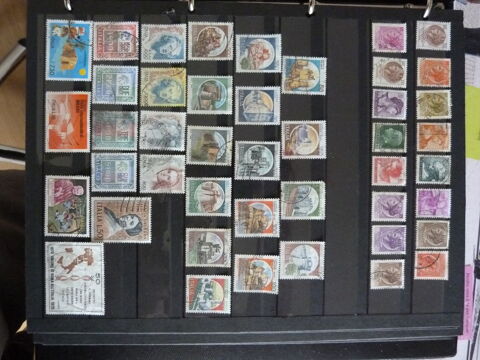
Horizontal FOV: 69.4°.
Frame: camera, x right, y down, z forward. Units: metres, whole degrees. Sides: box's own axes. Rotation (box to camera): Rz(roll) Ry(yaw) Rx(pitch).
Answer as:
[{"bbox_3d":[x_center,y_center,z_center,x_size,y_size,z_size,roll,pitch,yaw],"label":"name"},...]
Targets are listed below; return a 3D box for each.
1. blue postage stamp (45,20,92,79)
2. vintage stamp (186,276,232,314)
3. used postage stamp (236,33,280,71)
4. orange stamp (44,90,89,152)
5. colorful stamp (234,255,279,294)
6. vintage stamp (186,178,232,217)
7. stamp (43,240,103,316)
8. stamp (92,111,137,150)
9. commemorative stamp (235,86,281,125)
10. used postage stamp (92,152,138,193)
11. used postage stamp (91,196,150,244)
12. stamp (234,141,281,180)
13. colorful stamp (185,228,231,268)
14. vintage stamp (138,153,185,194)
[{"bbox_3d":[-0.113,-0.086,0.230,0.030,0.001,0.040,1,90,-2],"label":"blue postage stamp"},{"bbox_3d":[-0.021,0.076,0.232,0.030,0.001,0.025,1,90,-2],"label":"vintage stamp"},{"bbox_3d":[0.013,-0.085,0.233,0.030,0.001,0.025,-1,90,-2],"label":"used postage stamp"},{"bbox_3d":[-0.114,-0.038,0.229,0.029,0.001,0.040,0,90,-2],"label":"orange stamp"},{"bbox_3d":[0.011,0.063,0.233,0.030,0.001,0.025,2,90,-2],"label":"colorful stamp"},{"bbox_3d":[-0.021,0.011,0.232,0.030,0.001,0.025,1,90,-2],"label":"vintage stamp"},{"bbox_3d":[-0.109,0.065,0.230,0.039,0.001,0.048,1,90,-2],"label":"stamp"},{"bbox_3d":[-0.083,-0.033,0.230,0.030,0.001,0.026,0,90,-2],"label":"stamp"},{"bbox_3d":[0.012,-0.050,0.233,0.030,0.001,0.025,0,90,-2],"label":"commemorative stamp"},{"bbox_3d":[-0.084,-0.005,0.231,0.030,0.001,0.025,0,90,-2],"label":"used postage stamp"},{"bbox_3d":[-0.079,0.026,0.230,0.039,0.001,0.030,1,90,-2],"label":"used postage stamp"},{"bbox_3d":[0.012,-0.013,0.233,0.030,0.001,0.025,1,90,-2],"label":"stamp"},{"bbox_3d":[-0.021,0.045,0.232,0.030,0.001,0.025,0,90,-2],"label":"colorful stamp"},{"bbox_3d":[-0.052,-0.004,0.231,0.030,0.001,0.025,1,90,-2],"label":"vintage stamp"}]

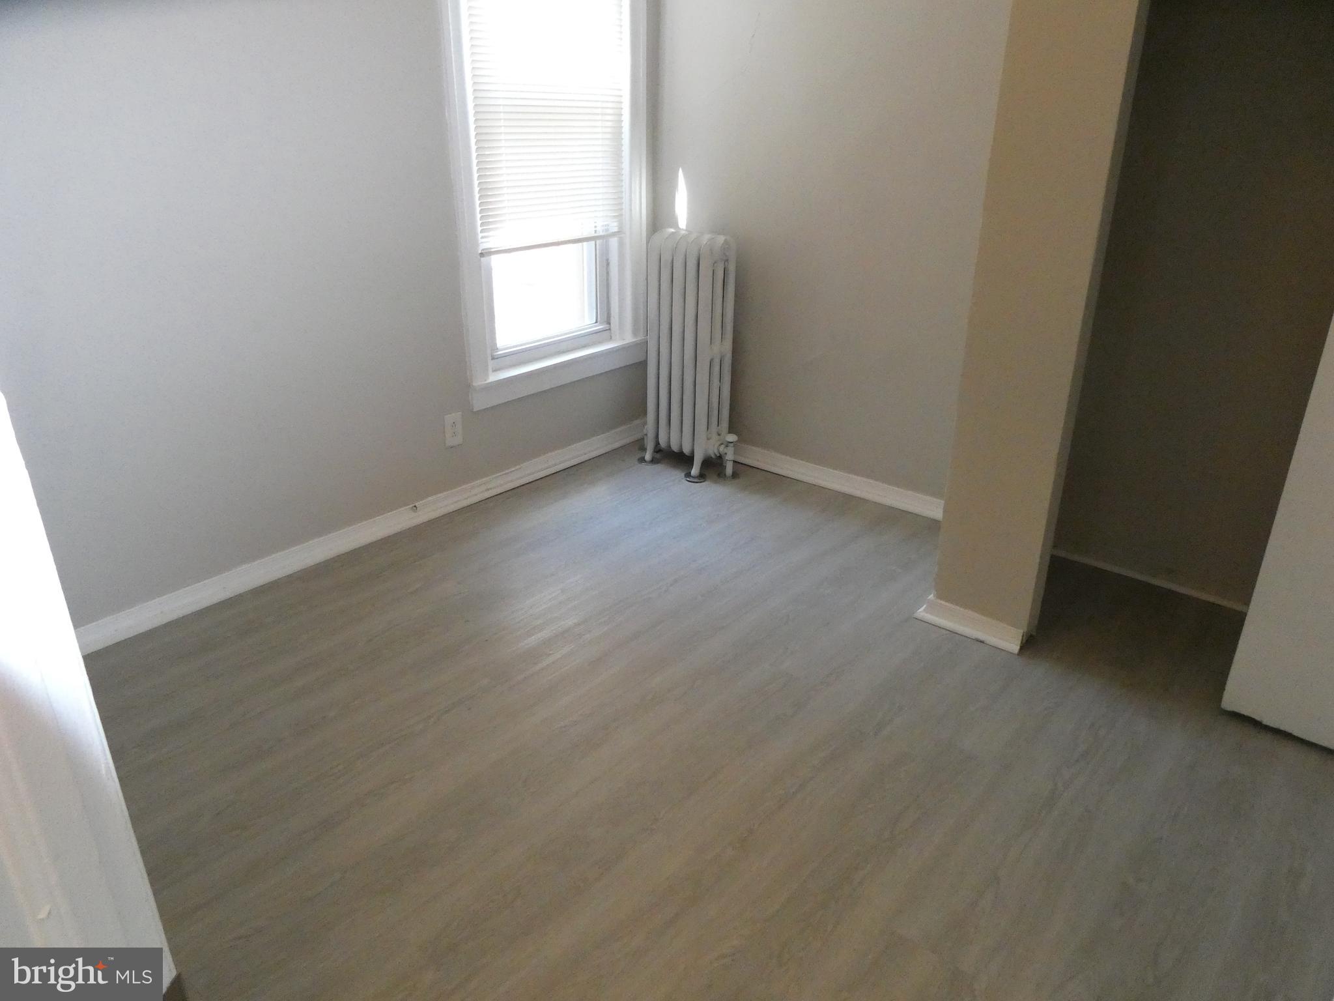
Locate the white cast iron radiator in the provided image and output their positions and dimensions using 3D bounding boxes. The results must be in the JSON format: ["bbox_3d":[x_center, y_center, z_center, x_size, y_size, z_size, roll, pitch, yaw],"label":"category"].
[{"bbox_3d":[0.105,-0.581,3.697,0.338,0.955,0.219,19,30,36],"label":"white cast iron radiator"}]

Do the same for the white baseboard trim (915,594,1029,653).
[{"bbox_3d":[0.869,0.355,2.665,0.312,0.067,0.032,19,30,36],"label":"white baseboard trim"}]

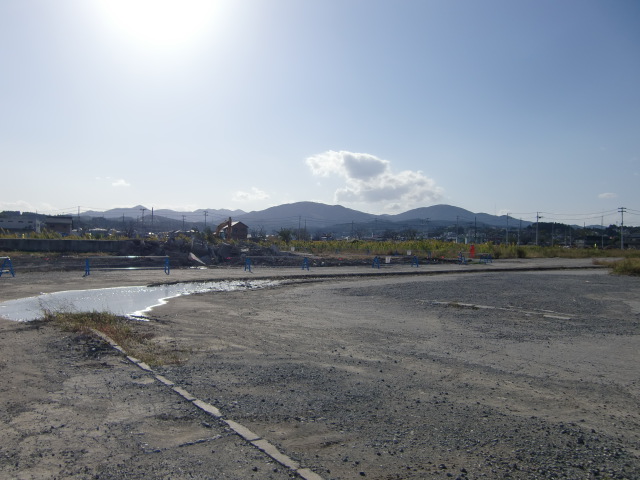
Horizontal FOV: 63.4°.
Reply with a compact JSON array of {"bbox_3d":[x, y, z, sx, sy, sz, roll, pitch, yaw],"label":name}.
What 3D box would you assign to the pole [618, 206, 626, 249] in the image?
[{"bbox_3d":[68.867,-2.151,117.968,1.800,10.652,0.400,1,0,6],"label":"pole"}]

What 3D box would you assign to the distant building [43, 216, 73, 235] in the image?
[{"bbox_3d":[-65.717,-2.345,129.980,6.600,6.611,6.500,1,0,-23],"label":"distant building"}]

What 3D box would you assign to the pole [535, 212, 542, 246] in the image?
[{"bbox_3d":[61.115,-2.293,144.968,1.800,10.820,0.500,1,0,6],"label":"pole"}]

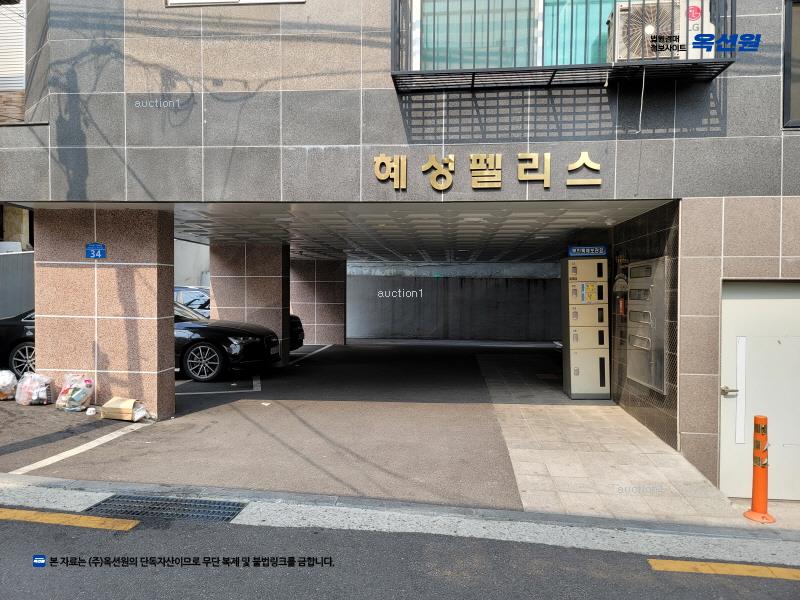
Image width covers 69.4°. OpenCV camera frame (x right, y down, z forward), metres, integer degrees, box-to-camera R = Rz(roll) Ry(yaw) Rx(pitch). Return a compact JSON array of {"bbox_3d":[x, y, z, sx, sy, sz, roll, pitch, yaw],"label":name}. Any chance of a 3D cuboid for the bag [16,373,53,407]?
[{"bbox_3d":[-3.977,0.969,6.270,0.380,0.360,0.320,0,1,5],"label":"bag"}]

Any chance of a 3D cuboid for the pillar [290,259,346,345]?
[{"bbox_3d":[-2.260,0.064,16.260,1.500,2.360,0.450,0,1,5],"label":"pillar"}]

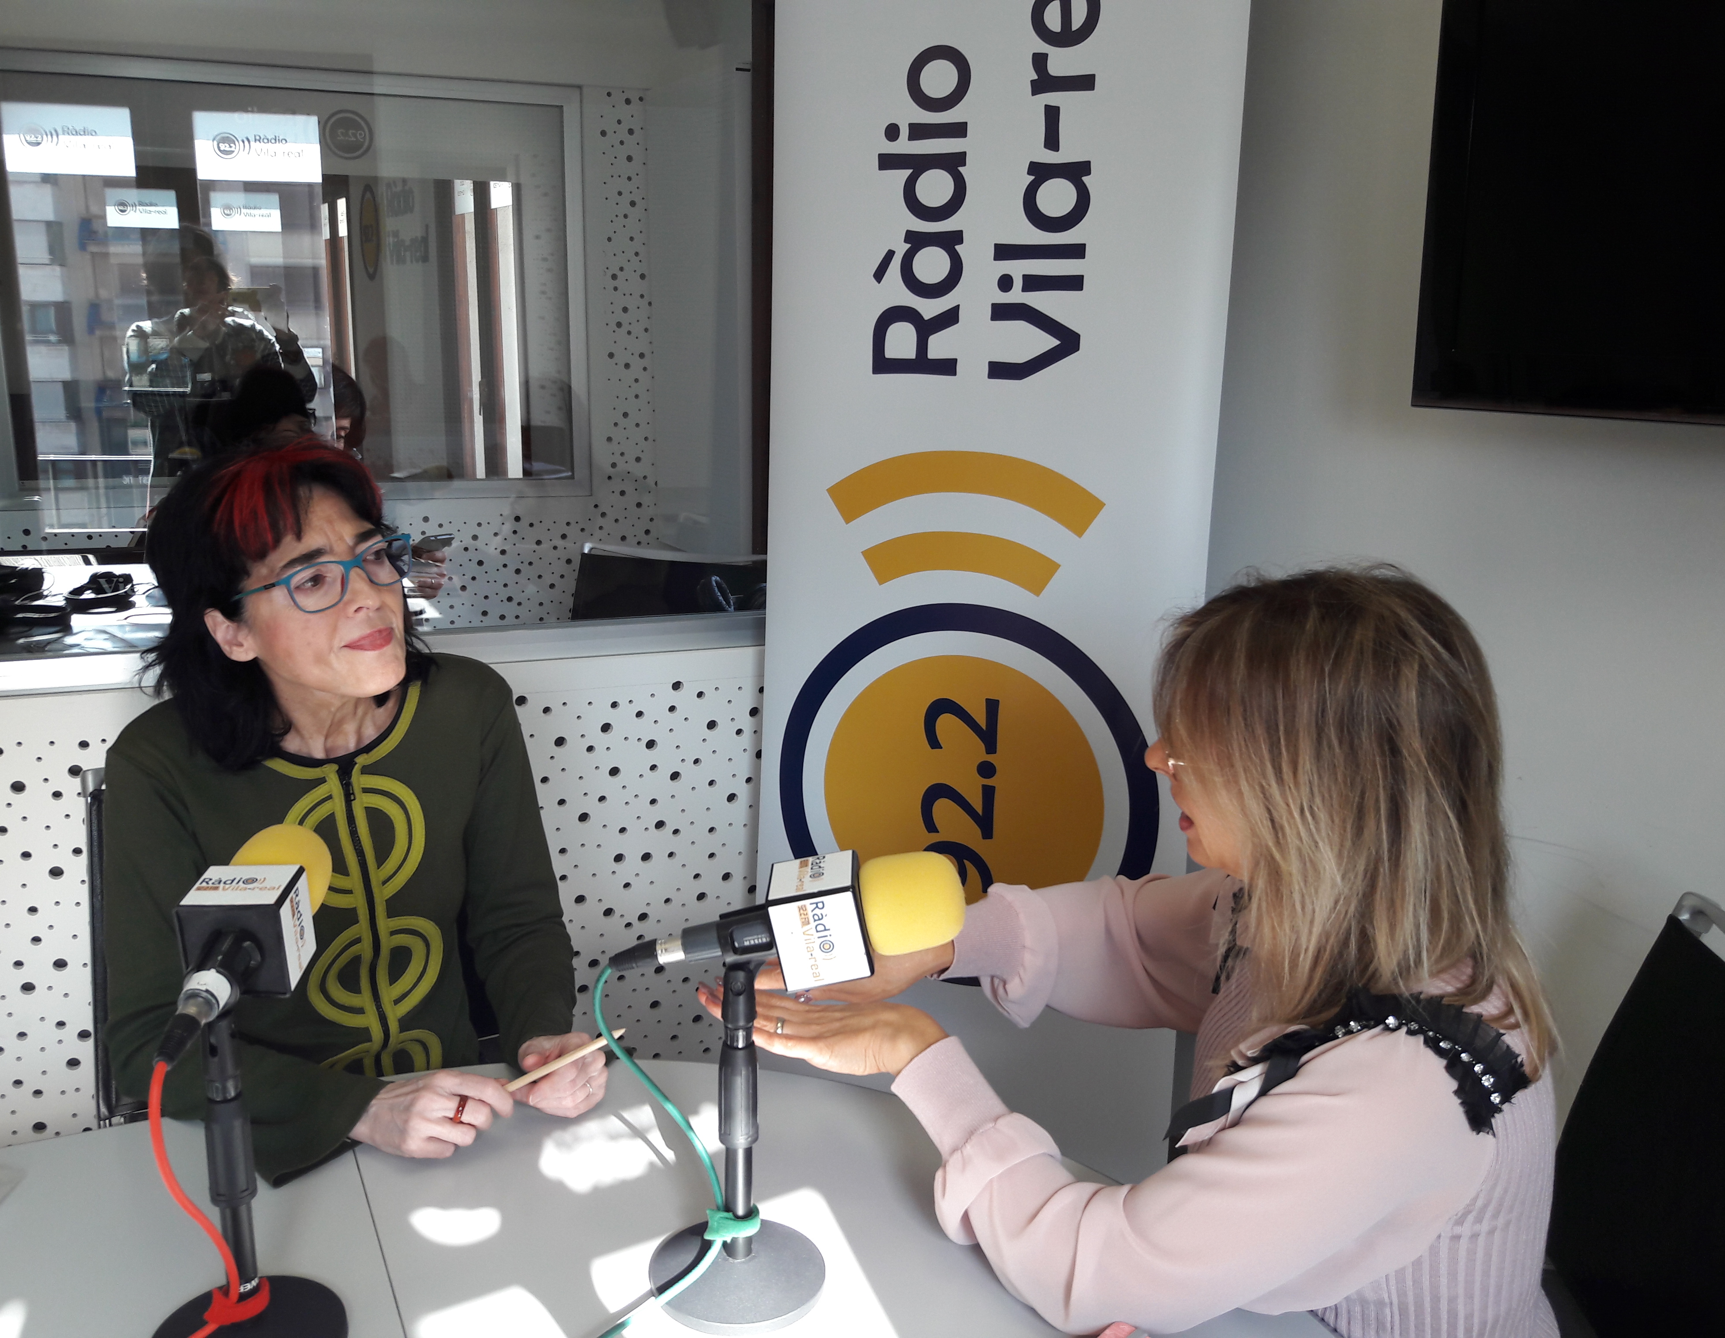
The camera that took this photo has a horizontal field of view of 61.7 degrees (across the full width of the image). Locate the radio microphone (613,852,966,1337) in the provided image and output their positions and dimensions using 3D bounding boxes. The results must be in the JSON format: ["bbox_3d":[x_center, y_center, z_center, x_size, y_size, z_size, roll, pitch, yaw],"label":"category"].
[{"bbox_3d":[-0.052,0.294,1.043,0.247,0.335,0.132,1,13,-2],"label":"radio microphone"}]

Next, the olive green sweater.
[{"bbox_3d":[-0.502,0.289,1.389,0.460,0.550,0.420,-6,15,-30],"label":"olive green sweater"}]

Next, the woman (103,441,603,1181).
[{"bbox_3d":[-0.485,0.443,1.389,0.480,1.280,0.620,-6,15,-30],"label":"woman"}]

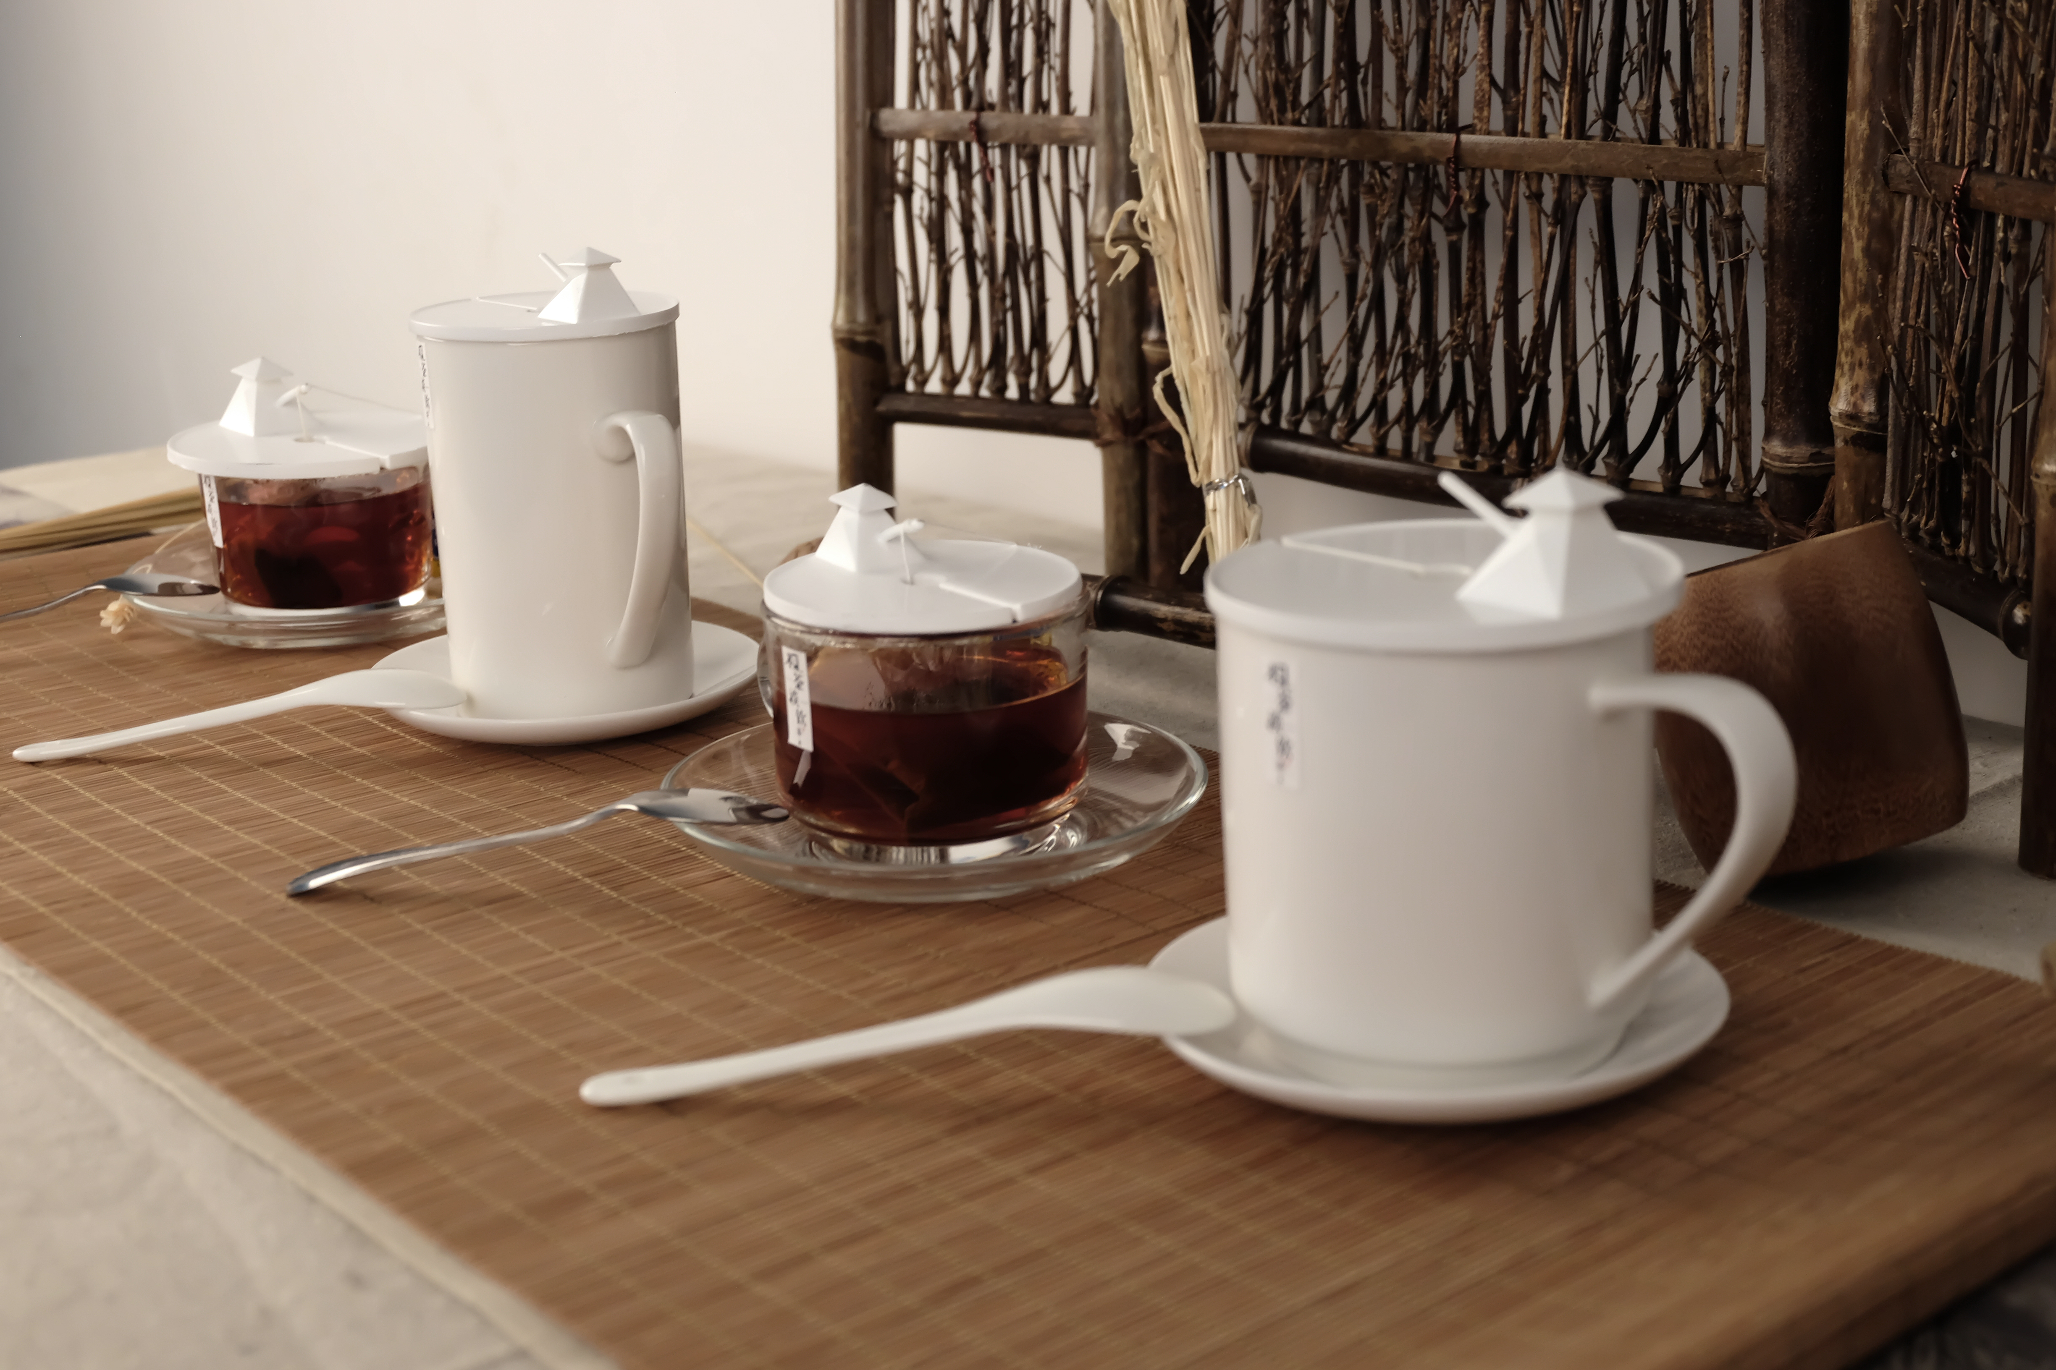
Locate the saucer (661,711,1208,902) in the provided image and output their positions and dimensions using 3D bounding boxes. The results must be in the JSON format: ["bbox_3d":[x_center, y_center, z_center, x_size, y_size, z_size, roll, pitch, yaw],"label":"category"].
[{"bbox_3d":[-0.024,0.033,0.702,0.143,0.018,0.143,-2,16,1],"label":"saucer"}]

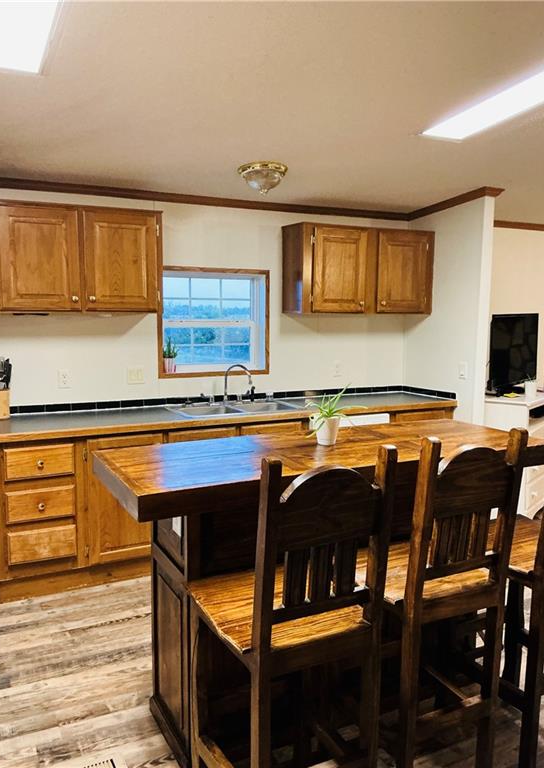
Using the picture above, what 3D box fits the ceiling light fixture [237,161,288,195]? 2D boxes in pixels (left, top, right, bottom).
[{"bbox_3d":[-0.048,-1.145,3.491,0.280,0.150,0.280,0,7,0],"label":"ceiling light fixture"}]

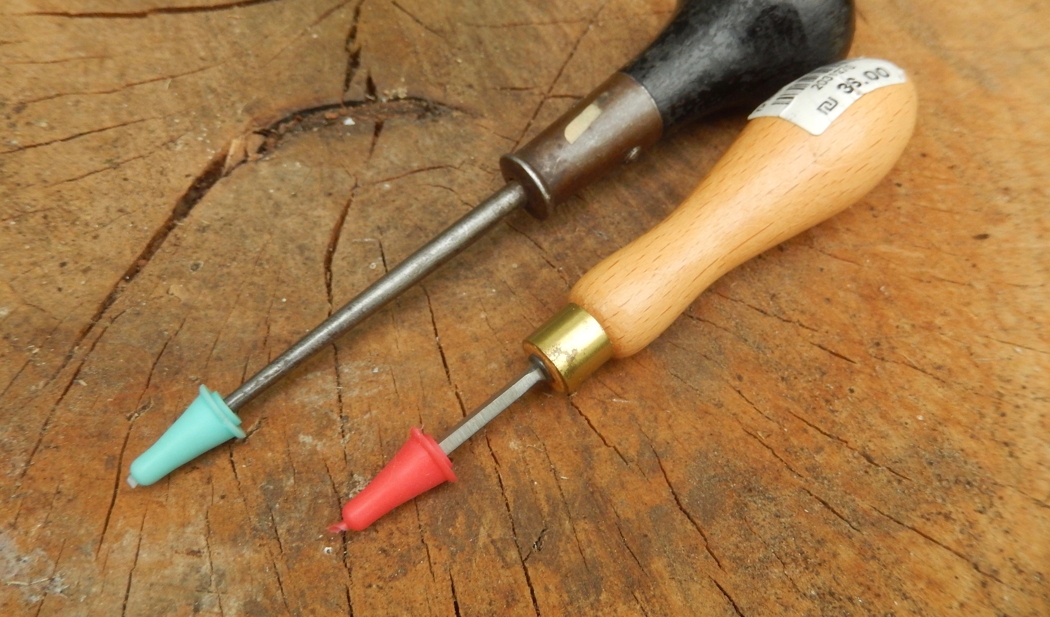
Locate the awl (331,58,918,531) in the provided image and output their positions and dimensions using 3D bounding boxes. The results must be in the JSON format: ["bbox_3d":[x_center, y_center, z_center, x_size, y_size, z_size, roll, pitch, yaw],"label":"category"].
[{"bbox_3d":[0.028,-0.006,0.190,0.170,0.031,0.031,-38,66,-15],"label":"awl"}]

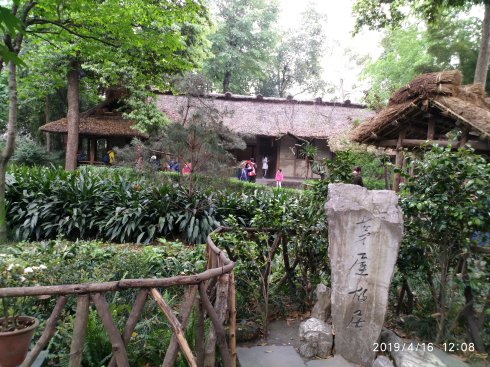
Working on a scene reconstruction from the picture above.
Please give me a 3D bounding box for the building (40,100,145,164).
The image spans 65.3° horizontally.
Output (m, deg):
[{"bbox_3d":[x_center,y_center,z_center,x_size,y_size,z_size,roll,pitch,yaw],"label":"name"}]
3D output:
[{"bbox_3d":[-10.039,-3.069,26.000,6.600,5.300,6.200,2,3,-6],"label":"building"}]

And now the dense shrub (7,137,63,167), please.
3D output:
[{"bbox_3d":[-10.420,-1.208,19.000,2.700,2.300,2.300,2,3,0],"label":"dense shrub"}]

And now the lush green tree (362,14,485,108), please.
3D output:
[{"bbox_3d":[15.161,-6.866,33.000,9.500,13.800,8.500,2,3,0],"label":"lush green tree"}]

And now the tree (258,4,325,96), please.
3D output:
[{"bbox_3d":[4.747,-8.946,39.000,6.800,16.500,6.800,2,3,0],"label":"tree"}]

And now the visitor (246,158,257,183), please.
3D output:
[{"bbox_3d":[0.349,-0.549,20.500,0.550,1.660,0.500,0,4,-30],"label":"visitor"}]

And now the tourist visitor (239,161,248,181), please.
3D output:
[{"bbox_3d":[-0.081,-0.540,20.600,0.550,1.600,0.500,0,4,-30],"label":"tourist visitor"}]

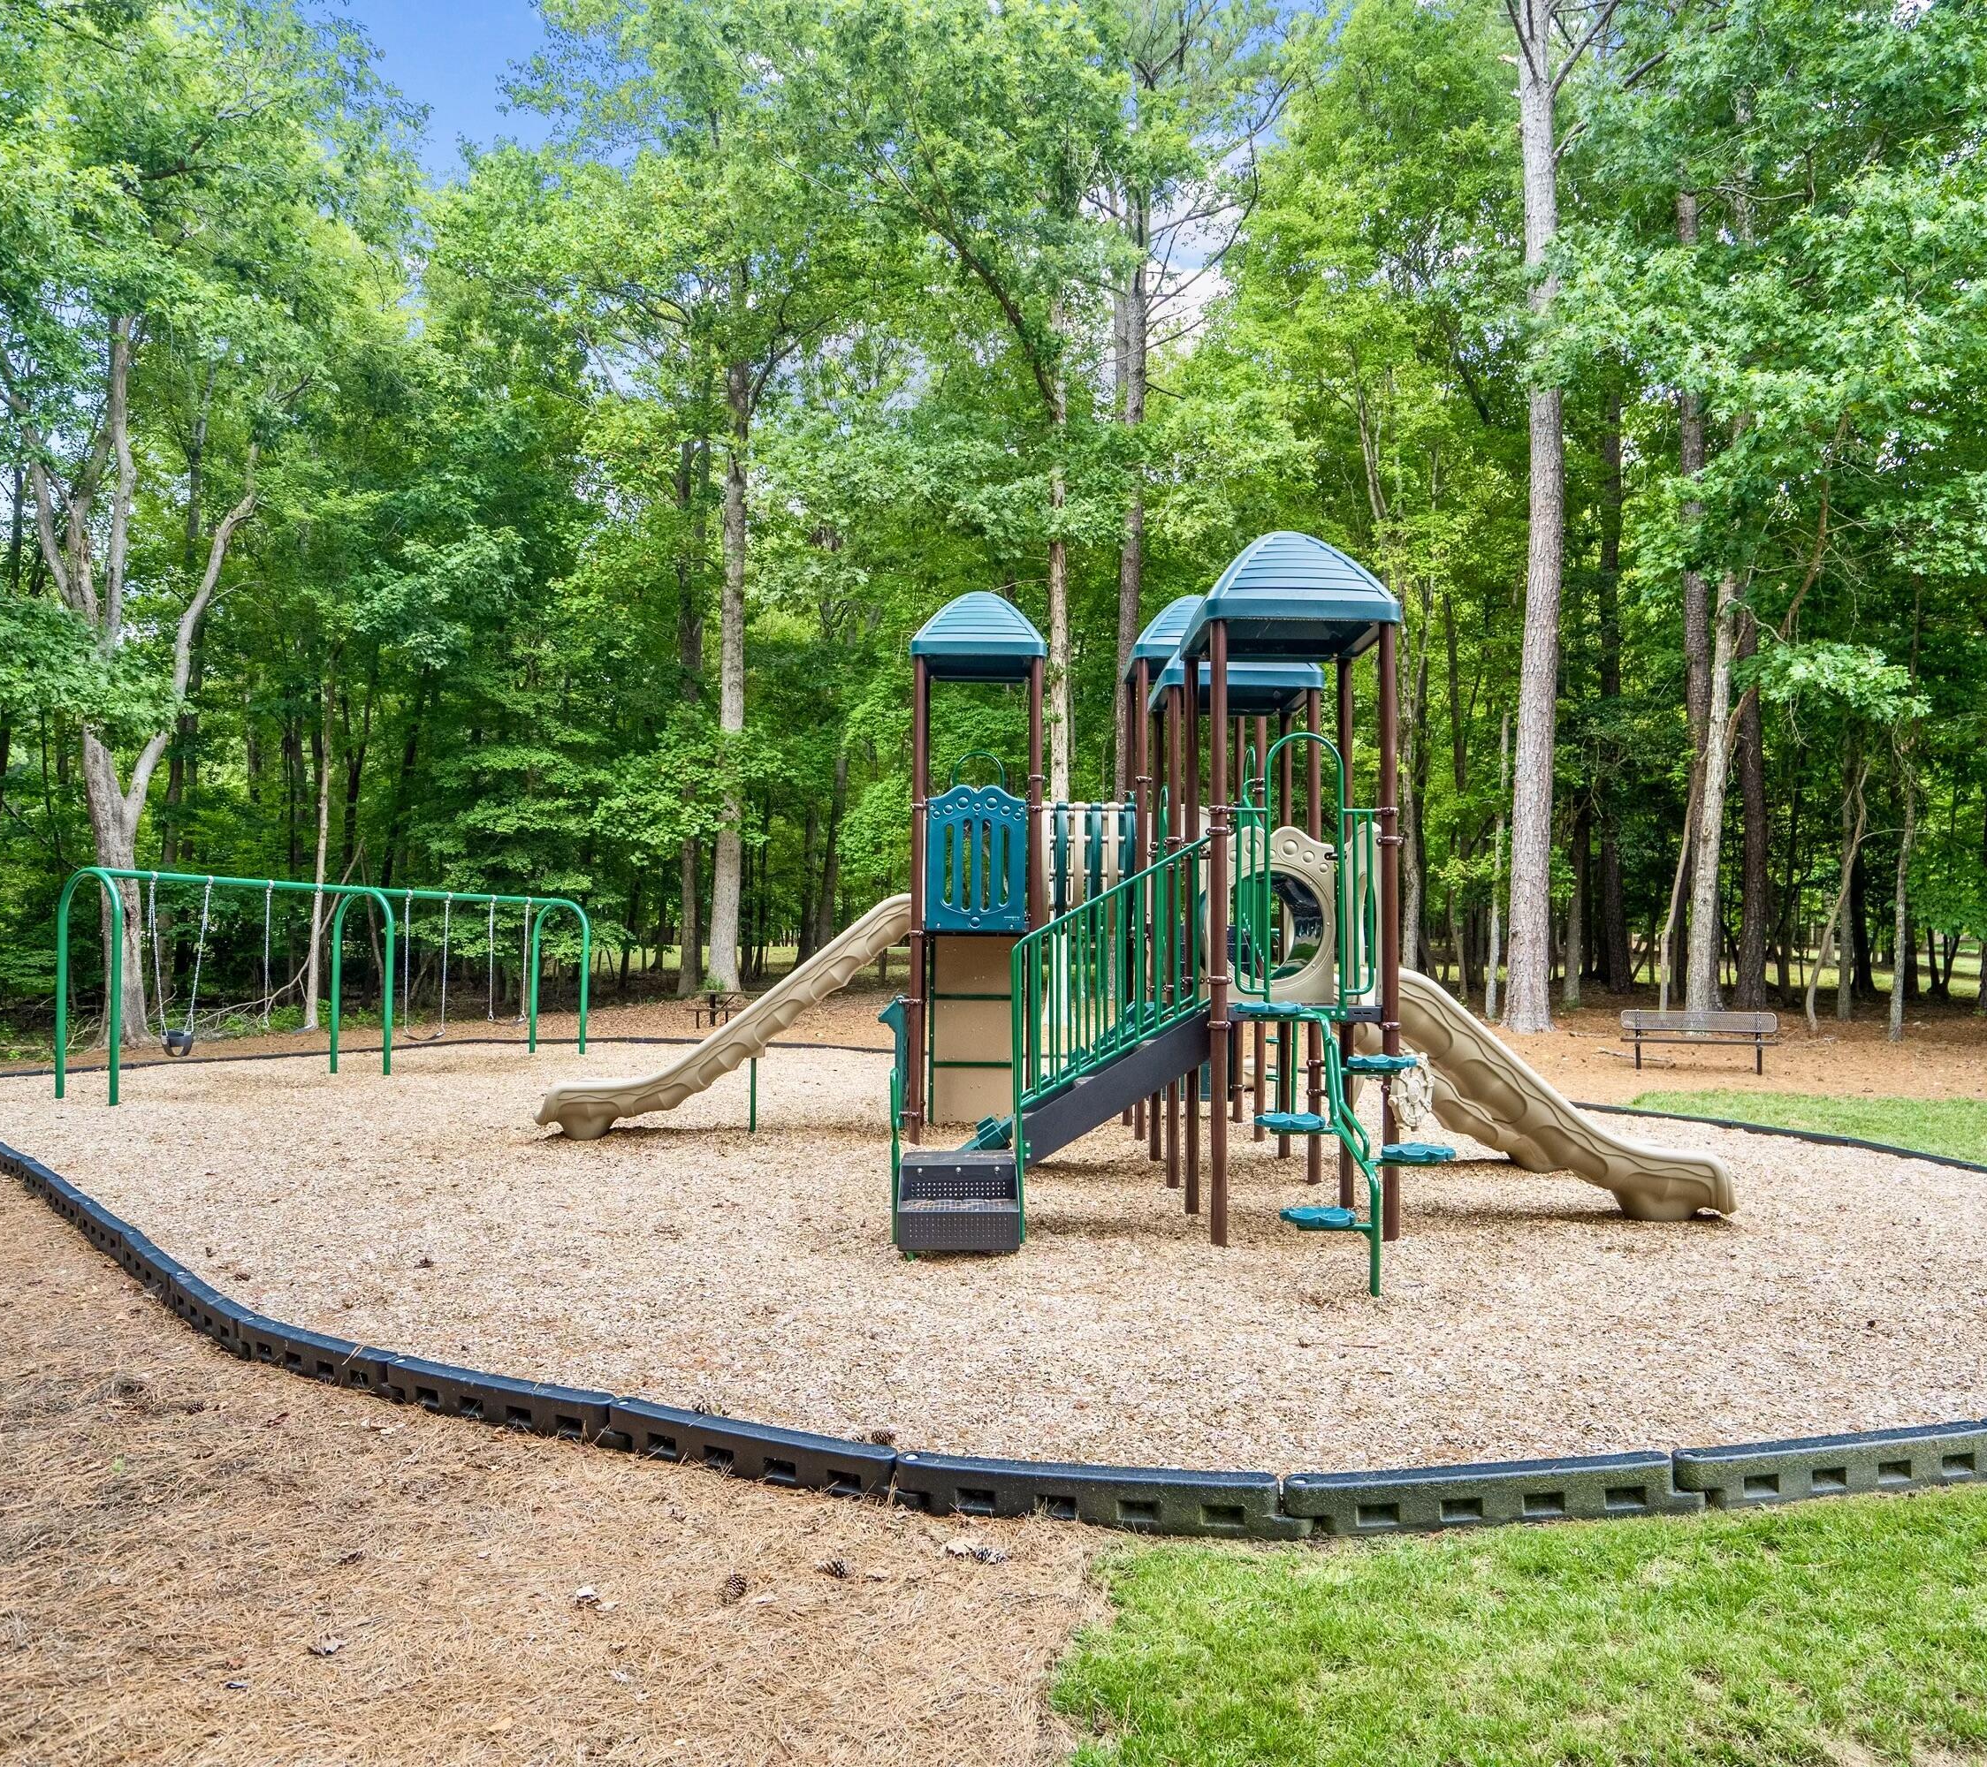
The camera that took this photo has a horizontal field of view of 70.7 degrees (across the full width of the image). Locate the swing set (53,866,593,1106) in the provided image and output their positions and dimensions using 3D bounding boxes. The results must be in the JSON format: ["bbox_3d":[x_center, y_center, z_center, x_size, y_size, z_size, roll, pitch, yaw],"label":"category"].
[{"bbox_3d":[-7.727,1.145,17.318,1.050,2.370,7.000,-1,-2,24],"label":"swing set"}]

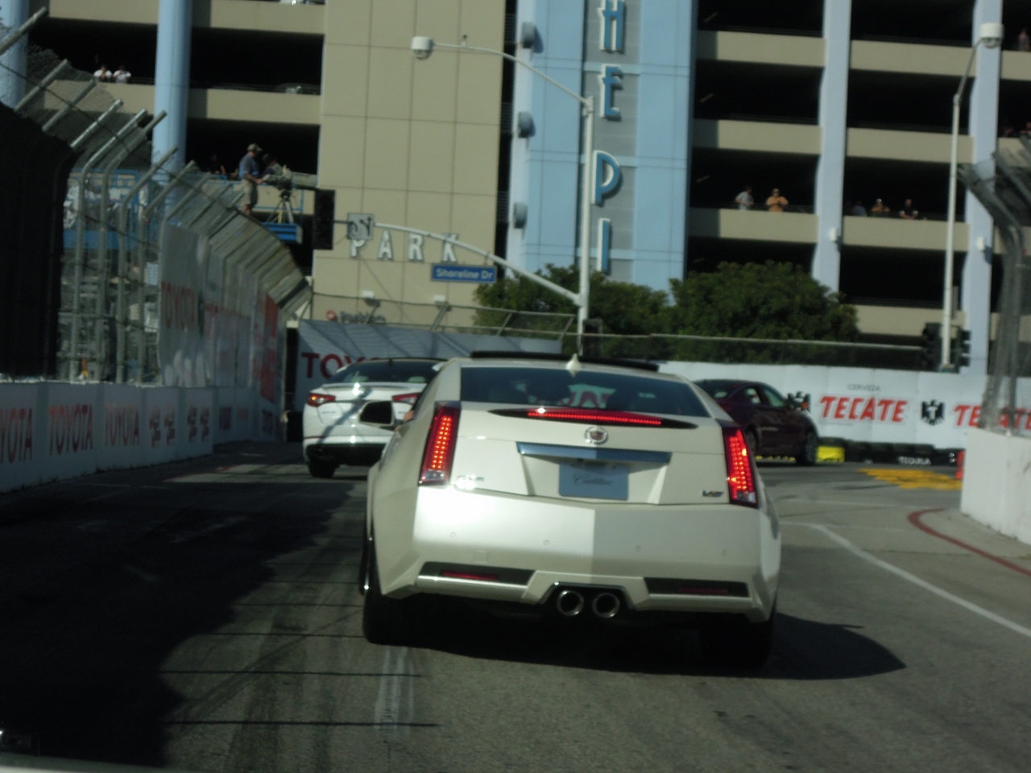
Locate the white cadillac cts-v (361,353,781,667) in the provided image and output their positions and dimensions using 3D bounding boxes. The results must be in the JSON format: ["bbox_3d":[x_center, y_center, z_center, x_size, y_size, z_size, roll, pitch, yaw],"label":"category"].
[{"bbox_3d":[0.221,0.534,15.300,1.880,1.430,4.790,4,0,-3],"label":"white cadillac cts-v"}]

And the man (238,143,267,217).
[{"bbox_3d":[-5.788,-4.418,64.997,0.580,1.800,0.500,3,0,7],"label":"man"}]

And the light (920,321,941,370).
[{"bbox_3d":[11.320,-1.076,81.200,0.500,1.300,0.580,2,0,-41],"label":"light"}]

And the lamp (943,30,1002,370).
[{"bbox_3d":[12.000,-3.970,79.200,0.650,10.900,4.500,2,0,-3],"label":"lamp"}]

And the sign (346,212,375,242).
[{"bbox_3d":[-4.451,-4.578,85.500,0.760,0.760,0.040,2,0,-3],"label":"sign"}]

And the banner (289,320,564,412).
[{"bbox_3d":[-1.556,-0.298,59.250,0.100,1.750,9.200,2,0,34],"label":"banner"}]

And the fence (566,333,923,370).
[{"bbox_3d":[4.654,0.034,61.005,7.400,2.000,0.100,2,0,0],"label":"fence"}]

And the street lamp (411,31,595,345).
[{"bbox_3d":[-0.445,-4.055,79.589,5.050,10.700,0.580,3,0,-10],"label":"street lamp"}]

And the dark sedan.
[{"bbox_3d":[3.909,0.626,53.127,1.840,1.460,4.800,2,0,27],"label":"dark sedan"}]

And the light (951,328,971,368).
[{"bbox_3d":[12.203,-1.077,81.300,0.480,1.080,0.360,2,0,6],"label":"light"}]

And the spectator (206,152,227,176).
[{"bbox_3d":[-10.386,-7.205,102.997,0.560,1.720,0.400,3,0,-9],"label":"spectator"}]

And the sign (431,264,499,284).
[{"bbox_3d":[-1.480,-3.226,85.500,1.840,0.470,0.060,2,0,-2],"label":"sign"}]

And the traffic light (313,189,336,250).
[{"bbox_3d":[-5.480,-4.786,85.500,0.600,1.680,0.450,2,0,-3],"label":"traffic light"}]

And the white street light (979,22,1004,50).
[{"bbox_3d":[12.365,-9.104,77.300,0.620,0.660,0.640,2,0,0],"label":"white street light"}]

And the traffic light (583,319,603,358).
[{"bbox_3d":[2.077,-1.213,79.798,0.530,1.200,0.420,3,0,-5],"label":"traffic light"}]

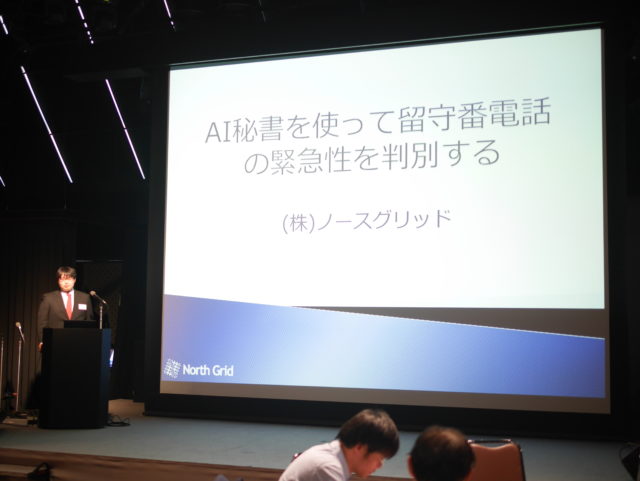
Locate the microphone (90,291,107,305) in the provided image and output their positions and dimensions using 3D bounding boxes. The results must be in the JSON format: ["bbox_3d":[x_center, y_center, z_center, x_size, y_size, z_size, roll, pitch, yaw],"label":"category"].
[{"bbox_3d":[-2.232,0.578,9.350,0.210,0.052,0.052,38,12,24],"label":"microphone"}]

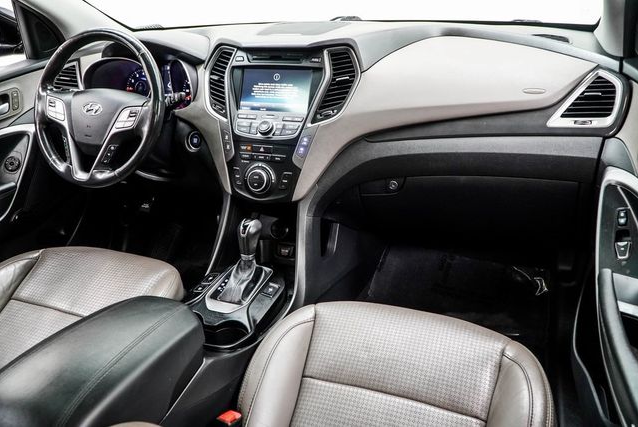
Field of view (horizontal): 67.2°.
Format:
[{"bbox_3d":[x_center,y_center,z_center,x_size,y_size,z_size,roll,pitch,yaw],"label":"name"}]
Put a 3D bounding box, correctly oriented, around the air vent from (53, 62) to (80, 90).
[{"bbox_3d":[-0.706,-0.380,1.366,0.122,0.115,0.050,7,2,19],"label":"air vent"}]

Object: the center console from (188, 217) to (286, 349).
[{"bbox_3d":[-0.188,0.138,1.040,0.215,0.210,0.300,7,24,19],"label":"center console"}]

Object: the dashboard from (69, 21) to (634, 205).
[{"bbox_3d":[-0.067,-0.265,1.249,1.460,0.420,0.460,7,24,19],"label":"dashboard"}]

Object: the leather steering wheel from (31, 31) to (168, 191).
[{"bbox_3d":[-0.516,-0.247,1.149,0.374,0.374,0.100,7,4,19],"label":"leather steering wheel"}]

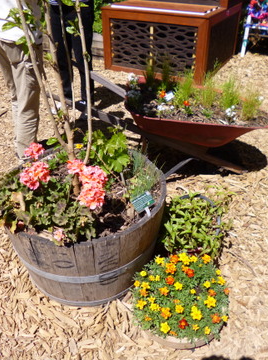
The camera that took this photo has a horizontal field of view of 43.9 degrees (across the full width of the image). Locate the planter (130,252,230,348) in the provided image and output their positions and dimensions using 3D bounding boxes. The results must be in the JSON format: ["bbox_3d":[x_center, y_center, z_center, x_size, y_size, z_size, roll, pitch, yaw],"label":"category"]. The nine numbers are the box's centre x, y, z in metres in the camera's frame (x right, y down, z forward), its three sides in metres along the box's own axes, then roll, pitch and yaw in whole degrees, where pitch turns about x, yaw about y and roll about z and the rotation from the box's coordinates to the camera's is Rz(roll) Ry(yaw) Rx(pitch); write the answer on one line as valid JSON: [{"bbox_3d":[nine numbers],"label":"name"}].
[{"bbox_3d":[0.177,0.454,1.293,0.375,0.235,0.375,0,33,0],"label":"planter"}]

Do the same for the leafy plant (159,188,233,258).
[{"bbox_3d":[0.255,0.225,1.599,0.350,0.280,0.330,0,33,0],"label":"leafy plant"}]

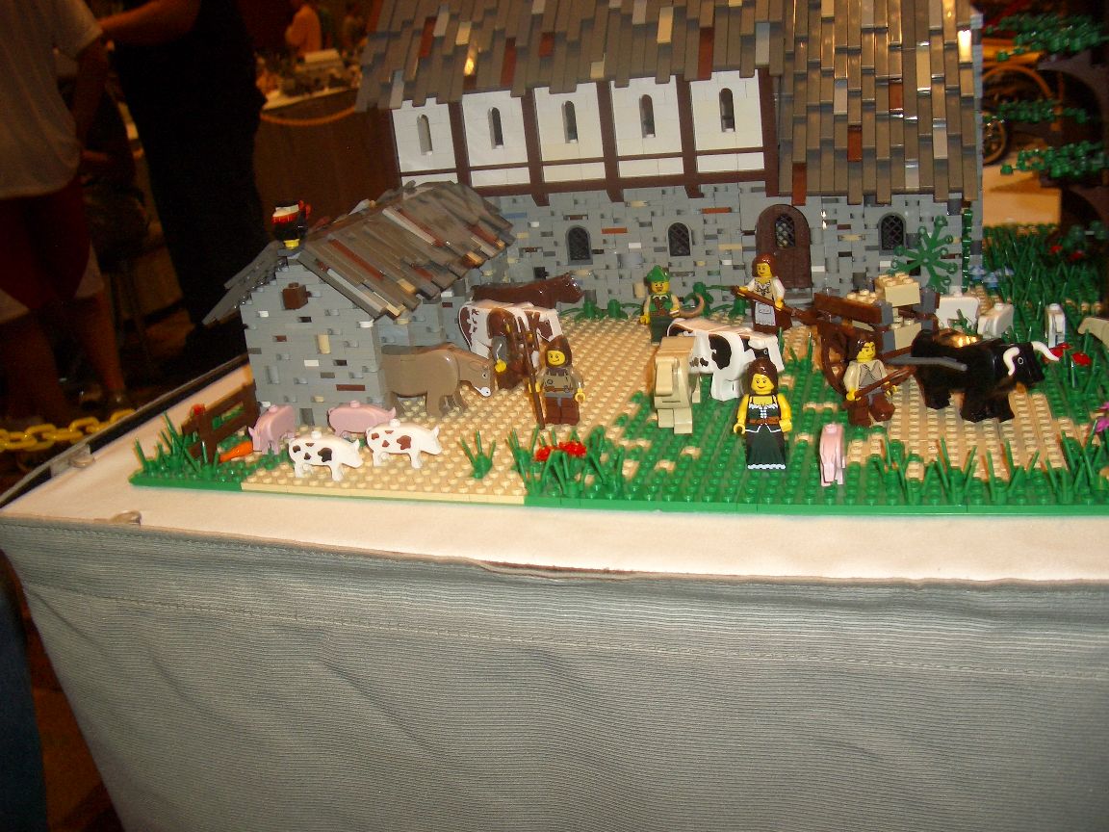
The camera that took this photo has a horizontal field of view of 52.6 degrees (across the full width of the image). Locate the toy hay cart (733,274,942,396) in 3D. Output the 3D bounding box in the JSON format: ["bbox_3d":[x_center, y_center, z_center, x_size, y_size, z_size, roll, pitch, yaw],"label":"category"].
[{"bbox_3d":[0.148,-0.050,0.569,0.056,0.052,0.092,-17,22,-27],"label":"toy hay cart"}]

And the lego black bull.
[{"bbox_3d":[0.186,-0.018,0.497,0.032,0.037,0.070,-17,22,-26],"label":"lego black bull"}]

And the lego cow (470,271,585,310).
[{"bbox_3d":[-0.016,-0.066,0.677,0.070,0.040,0.018,-1,21,14],"label":"lego cow"}]

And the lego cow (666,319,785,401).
[{"bbox_3d":[0.084,-0.026,0.550,0.018,0.034,0.066,-19,23,-31],"label":"lego cow"}]

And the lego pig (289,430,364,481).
[{"bbox_3d":[-0.101,0.017,0.498,0.036,0.021,0.011,1,21,18],"label":"lego pig"}]

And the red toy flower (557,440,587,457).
[{"bbox_3d":[0.007,0.014,0.467,0.012,0.006,0.009,0,21,18],"label":"red toy flower"}]

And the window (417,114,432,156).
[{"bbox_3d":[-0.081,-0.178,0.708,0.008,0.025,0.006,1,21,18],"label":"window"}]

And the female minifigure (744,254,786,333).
[{"bbox_3d":[0.123,-0.070,0.643,0.024,0.044,0.018,13,28,43],"label":"female minifigure"}]

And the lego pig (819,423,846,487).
[{"bbox_3d":[0.111,0.015,0.446,0.010,0.021,0.033,0,21,18],"label":"lego pig"}]

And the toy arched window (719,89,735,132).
[{"bbox_3d":[0.101,-0.177,0.650,0.008,0.025,0.006,0,21,18],"label":"toy arched window"}]

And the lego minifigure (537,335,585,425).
[{"bbox_3d":[0.003,-0.017,0.531,0.025,0.043,0.015,3,22,22],"label":"lego minifigure"}]

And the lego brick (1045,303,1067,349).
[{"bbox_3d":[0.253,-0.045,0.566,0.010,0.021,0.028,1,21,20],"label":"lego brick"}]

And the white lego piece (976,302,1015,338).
[{"bbox_3d":[0.229,-0.047,0.578,0.024,0.021,0.009,-23,26,-38],"label":"white lego piece"}]

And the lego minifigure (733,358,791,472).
[{"bbox_3d":[0.087,-0.001,0.461,0.024,0.045,0.017,0,21,18],"label":"lego minifigure"}]

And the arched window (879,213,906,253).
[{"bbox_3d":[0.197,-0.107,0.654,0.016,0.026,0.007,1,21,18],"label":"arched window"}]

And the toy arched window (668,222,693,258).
[{"bbox_3d":[0.077,-0.108,0.686,0.013,0.021,0.005,0,21,18],"label":"toy arched window"}]

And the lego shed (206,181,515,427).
[{"bbox_3d":[-0.105,-0.076,0.653,0.114,0.097,0.184,0,21,18],"label":"lego shed"}]

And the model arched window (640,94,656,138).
[{"bbox_3d":[0.055,-0.176,0.657,0.008,0.026,0.007,0,21,18],"label":"model arched window"}]

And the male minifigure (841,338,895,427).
[{"bbox_3d":[0.138,-0.015,0.490,0.023,0.042,0.018,-12,21,-15],"label":"male minifigure"}]

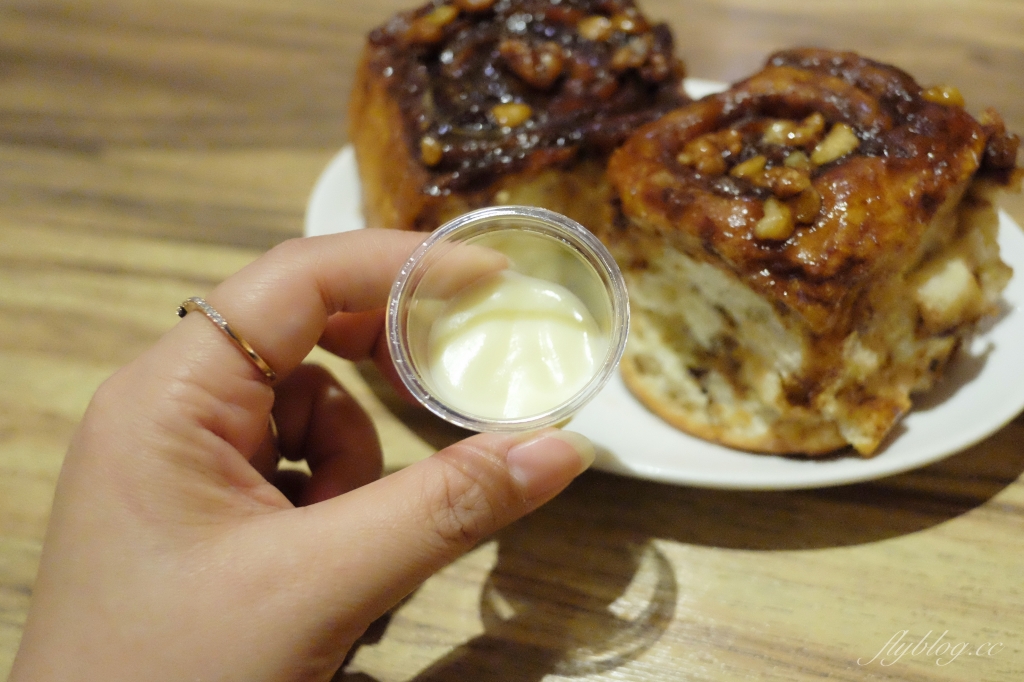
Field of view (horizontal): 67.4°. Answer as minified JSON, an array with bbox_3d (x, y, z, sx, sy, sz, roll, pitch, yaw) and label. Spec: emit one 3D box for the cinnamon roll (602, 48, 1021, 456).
[{"bbox_3d":[0.083,-0.028,0.215,0.077,0.062,0.083,32,49,31],"label":"cinnamon roll"}]

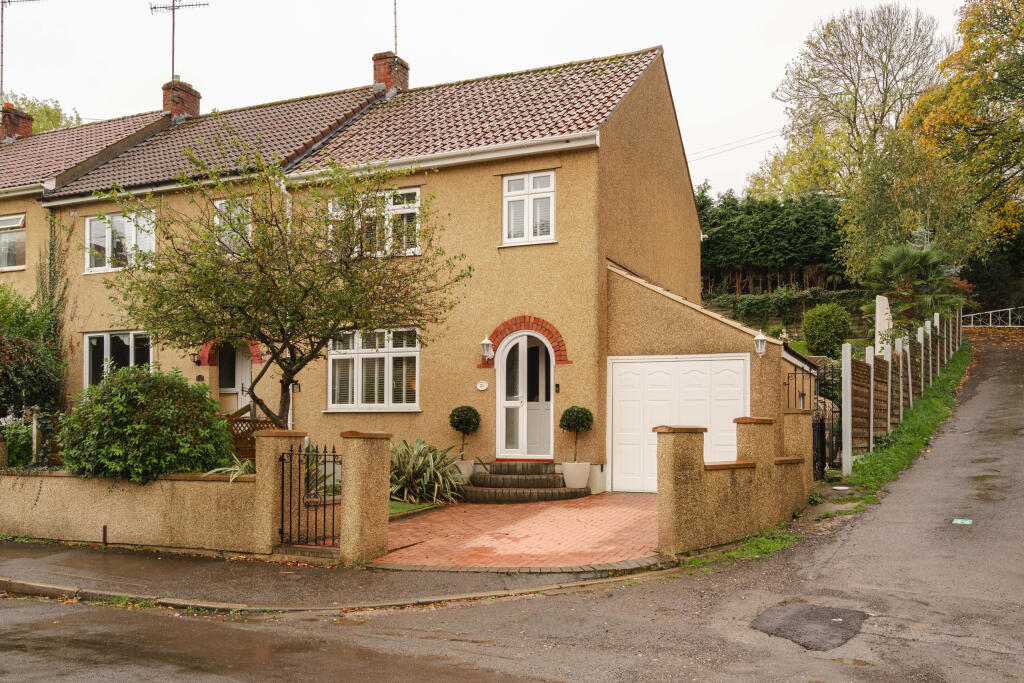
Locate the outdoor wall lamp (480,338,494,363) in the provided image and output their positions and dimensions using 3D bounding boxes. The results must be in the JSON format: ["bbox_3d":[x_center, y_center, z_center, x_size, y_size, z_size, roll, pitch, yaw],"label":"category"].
[{"bbox_3d":[-0.415,0.135,13.000,0.200,0.430,0.260,-1,-3,22],"label":"outdoor wall lamp"}]

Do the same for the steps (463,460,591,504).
[{"bbox_3d":[0.018,2.269,12.450,2.300,0.580,1.050,-1,-3,22],"label":"steps"}]

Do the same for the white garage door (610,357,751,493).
[{"bbox_3d":[2.623,1.316,12.250,2.260,2.220,0.100,-1,-3,23],"label":"white garage door"}]

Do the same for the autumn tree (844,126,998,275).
[{"bbox_3d":[14.782,-4.702,28.000,5.200,6.000,4.900,-1,-3,23],"label":"autumn tree"}]

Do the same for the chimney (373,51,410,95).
[{"bbox_3d":[-2.721,-5.934,17.200,0.520,0.950,0.700,-1,-3,23],"label":"chimney"}]

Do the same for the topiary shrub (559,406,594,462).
[{"bbox_3d":[1.021,1.477,12.200,0.540,0.900,0.540,0,-3,0],"label":"topiary shrub"}]

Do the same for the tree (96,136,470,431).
[{"bbox_3d":[-3.069,-0.369,10.500,4.800,4.800,4.400,-1,-3,22],"label":"tree"}]

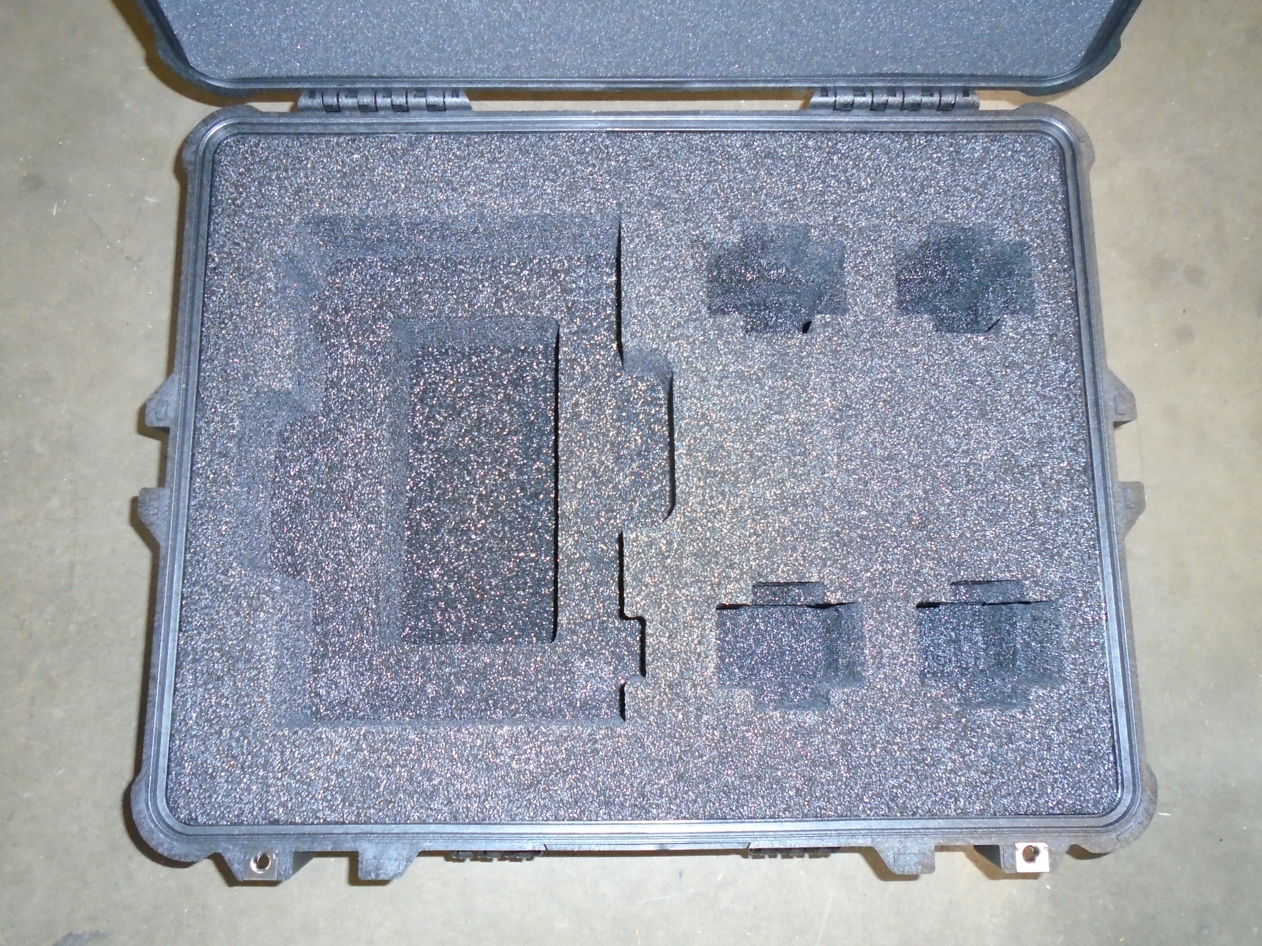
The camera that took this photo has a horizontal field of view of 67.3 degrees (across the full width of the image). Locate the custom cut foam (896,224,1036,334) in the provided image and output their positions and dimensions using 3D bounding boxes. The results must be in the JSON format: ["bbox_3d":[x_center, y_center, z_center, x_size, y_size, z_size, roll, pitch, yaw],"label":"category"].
[{"bbox_3d":[0.214,-0.118,0.639,0.088,0.068,0.073,0,80,-1],"label":"custom cut foam"}]

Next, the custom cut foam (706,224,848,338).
[{"bbox_3d":[0.093,-0.118,0.638,0.087,0.068,0.073,0,80,-1],"label":"custom cut foam"}]

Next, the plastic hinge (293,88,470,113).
[{"bbox_3d":[-0.161,-0.243,0.617,0.112,0.016,0.016,0,80,-1],"label":"plastic hinge"}]

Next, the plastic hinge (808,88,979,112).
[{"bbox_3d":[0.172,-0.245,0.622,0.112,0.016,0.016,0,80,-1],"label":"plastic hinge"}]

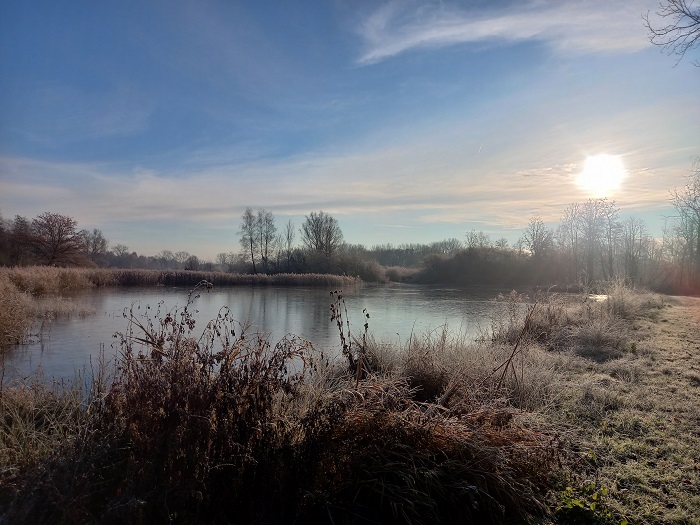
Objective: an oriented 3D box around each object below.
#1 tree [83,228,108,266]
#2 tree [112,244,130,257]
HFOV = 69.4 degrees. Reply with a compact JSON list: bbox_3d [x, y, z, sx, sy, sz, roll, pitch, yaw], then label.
[{"bbox_3d":[-50.350,-2.180,100.000,5.200,9.200,5.200,0,-1,0],"label":"tree"},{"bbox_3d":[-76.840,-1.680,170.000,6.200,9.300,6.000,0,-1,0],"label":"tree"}]

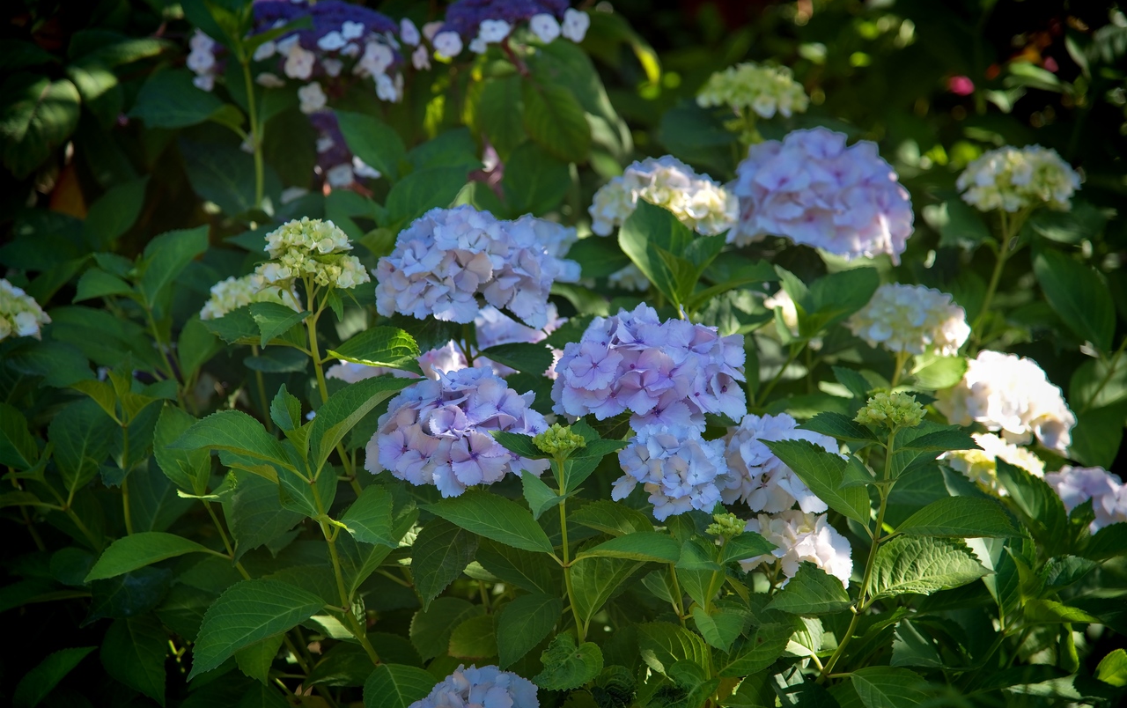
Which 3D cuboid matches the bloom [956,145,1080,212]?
[{"bbox_3d":[0.438,-0.168,3.617,0.119,0.062,0.116,0,11,0],"label":"bloom"}]

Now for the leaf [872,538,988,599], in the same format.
[{"bbox_3d":[0.302,0.177,3.100,0.102,0.022,0.075,-14,41,17],"label":"leaf"}]

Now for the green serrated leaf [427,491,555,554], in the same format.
[{"bbox_3d":[-0.061,0.137,3.028,0.118,0.019,0.062,20,35,-6],"label":"green serrated leaf"}]

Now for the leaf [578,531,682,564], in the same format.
[{"bbox_3d":[0.052,0.157,3.050,0.094,0.022,0.062,-5,19,25],"label":"leaf"}]

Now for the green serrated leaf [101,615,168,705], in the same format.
[{"bbox_3d":[-0.350,0.254,3.100,0.058,0.091,0.015,-21,-28,-3],"label":"green serrated leaf"}]

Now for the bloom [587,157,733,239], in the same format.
[{"bbox_3d":[0.092,-0.146,3.493,0.137,0.072,0.129,0,11,0],"label":"bloom"}]

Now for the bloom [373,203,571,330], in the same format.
[{"bbox_3d":[-0.079,-0.077,3.330,0.168,0.105,0.155,0,12,0],"label":"bloom"}]

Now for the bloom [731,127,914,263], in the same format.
[{"bbox_3d":[0.244,-0.149,3.534,0.172,0.122,0.160,0,11,0],"label":"bloom"}]

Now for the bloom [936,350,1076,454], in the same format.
[{"bbox_3d":[0.403,0.044,3.420,0.125,0.090,0.125,0,12,0],"label":"bloom"}]

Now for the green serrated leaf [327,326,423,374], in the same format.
[{"bbox_3d":[-0.157,-0.003,3.131,0.090,0.021,0.052,14,38,22],"label":"green serrated leaf"}]

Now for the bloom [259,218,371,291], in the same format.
[{"bbox_3d":[-0.213,-0.086,3.220,0.092,0.060,0.090,0,12,0],"label":"bloom"}]

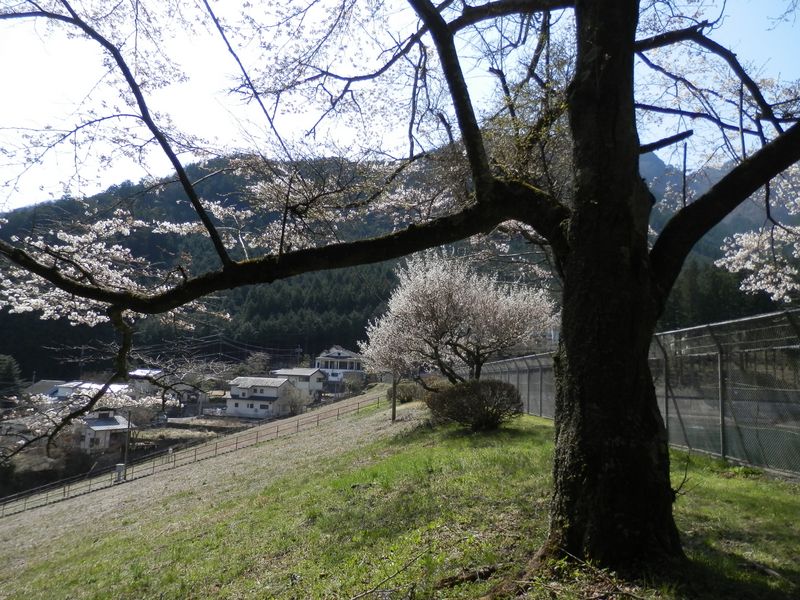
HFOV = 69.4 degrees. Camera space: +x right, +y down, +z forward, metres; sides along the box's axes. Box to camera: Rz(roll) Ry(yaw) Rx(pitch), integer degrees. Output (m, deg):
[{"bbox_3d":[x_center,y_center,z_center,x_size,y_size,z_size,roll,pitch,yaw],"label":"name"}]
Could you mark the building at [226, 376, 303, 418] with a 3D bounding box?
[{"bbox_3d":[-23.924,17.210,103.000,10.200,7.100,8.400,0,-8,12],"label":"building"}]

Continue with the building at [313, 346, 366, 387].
[{"bbox_3d":[-13.111,15.478,133.000,11.500,10.200,9.000,1,-8,0],"label":"building"}]

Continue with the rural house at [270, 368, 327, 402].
[{"bbox_3d":[-20.845,17.487,120.000,9.400,6.900,7.400,-1,-8,16],"label":"rural house"}]

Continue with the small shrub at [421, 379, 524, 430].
[{"bbox_3d":[2.266,3.304,18.600,3.050,1.600,2.750,1,-8,0],"label":"small shrub"}]

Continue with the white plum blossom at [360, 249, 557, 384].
[{"bbox_3d":[2.157,1.320,21.300,6.900,5.900,6.200,1,-8,0],"label":"white plum blossom"}]

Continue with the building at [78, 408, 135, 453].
[{"bbox_3d":[-41.542,18.296,82.000,5.500,5.900,6.400,-5,-10,41],"label":"building"}]

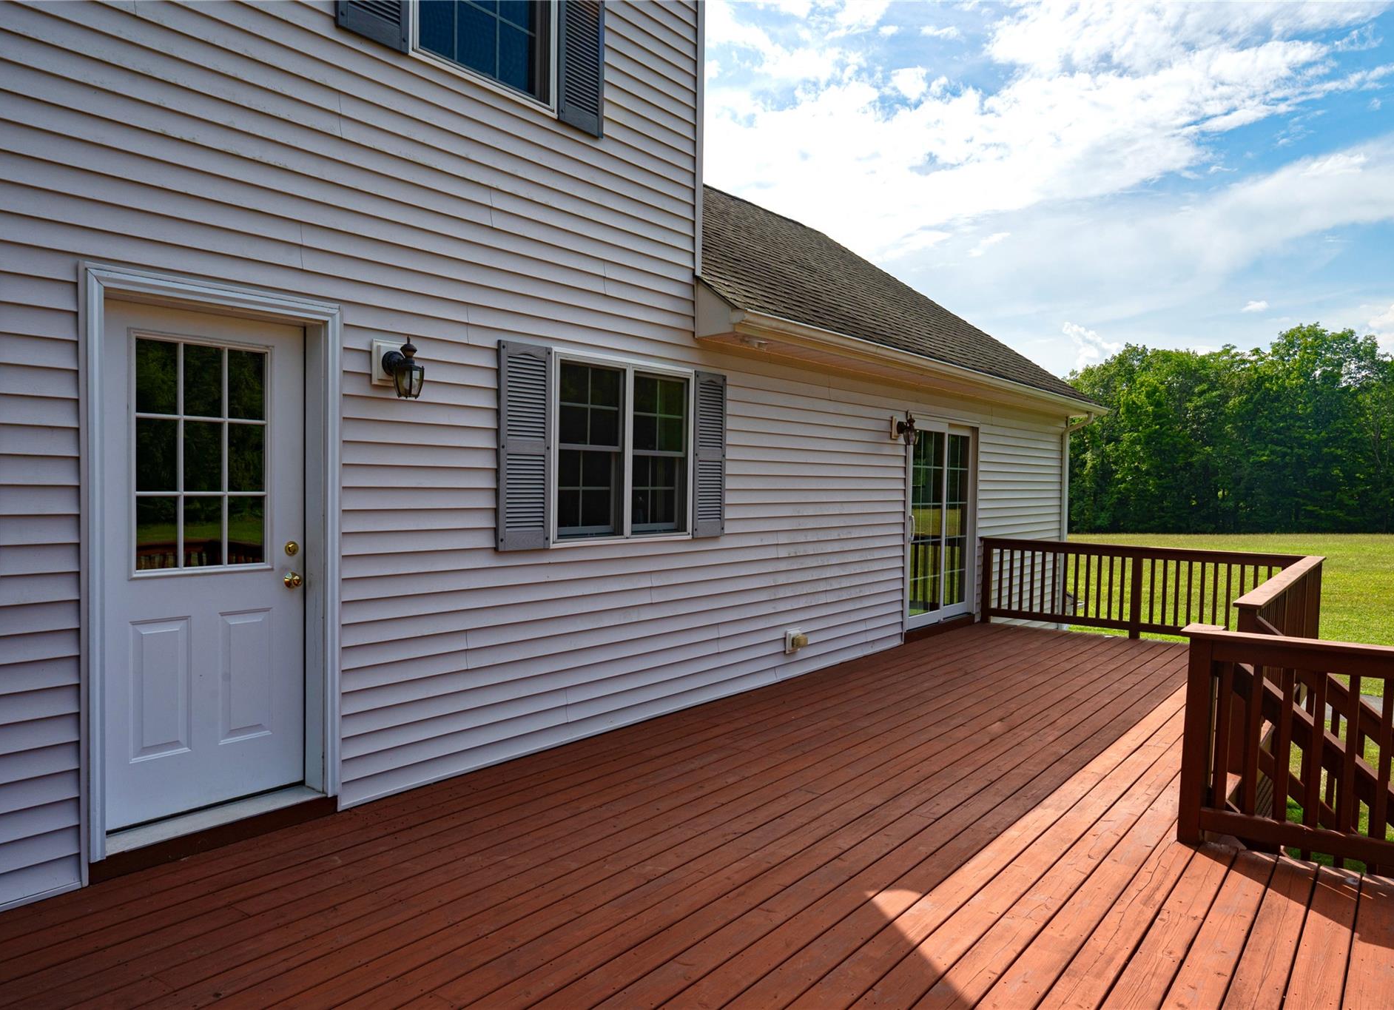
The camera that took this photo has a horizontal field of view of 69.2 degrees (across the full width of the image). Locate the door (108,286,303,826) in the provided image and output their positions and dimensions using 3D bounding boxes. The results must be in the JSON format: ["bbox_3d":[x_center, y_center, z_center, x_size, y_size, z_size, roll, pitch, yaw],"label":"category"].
[{"bbox_3d":[-2.020,0.223,4.139,0.050,2.033,0.910,1,1,36],"label":"door"}]

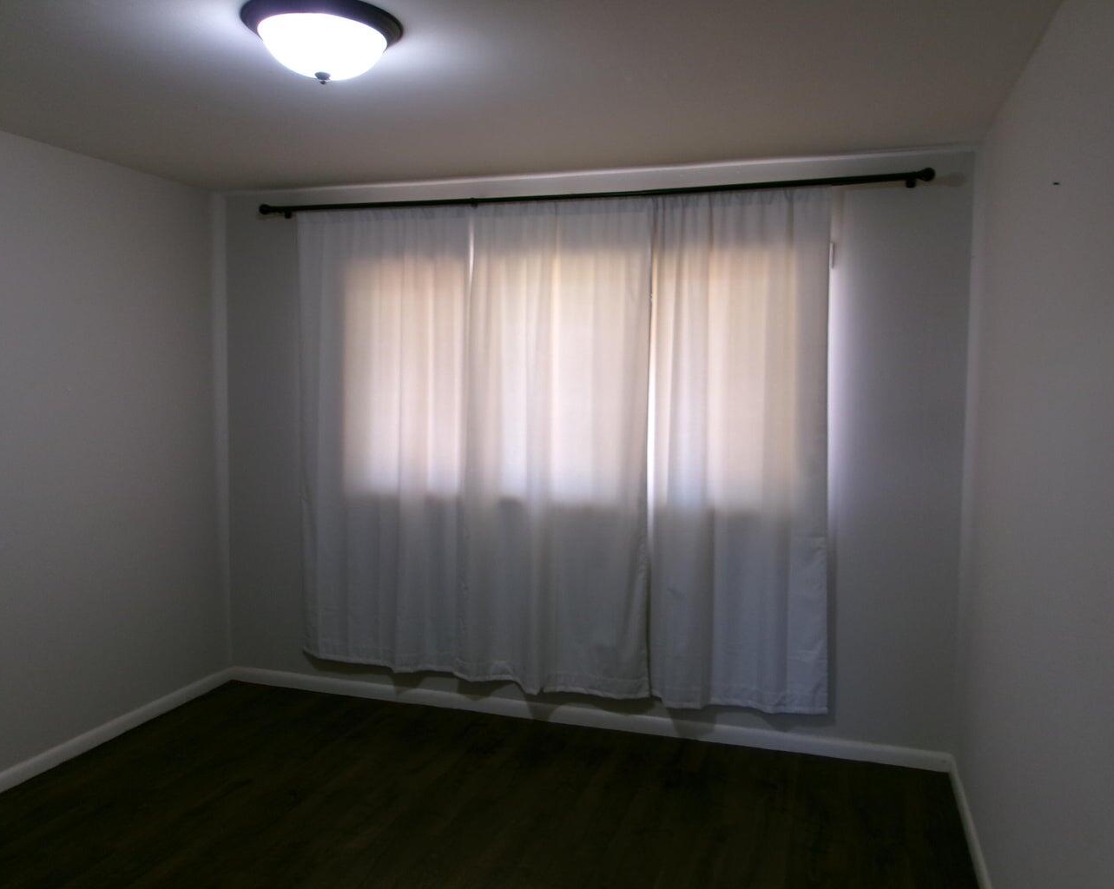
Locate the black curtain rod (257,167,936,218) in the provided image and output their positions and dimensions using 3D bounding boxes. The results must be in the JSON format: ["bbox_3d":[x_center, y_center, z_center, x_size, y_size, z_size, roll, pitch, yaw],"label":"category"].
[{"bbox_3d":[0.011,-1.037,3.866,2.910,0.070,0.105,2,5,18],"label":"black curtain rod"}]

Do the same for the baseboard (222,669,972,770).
[{"bbox_3d":[-0.056,1.218,4.181,3.395,0.082,0.018,2,5,18],"label":"baseboard"}]

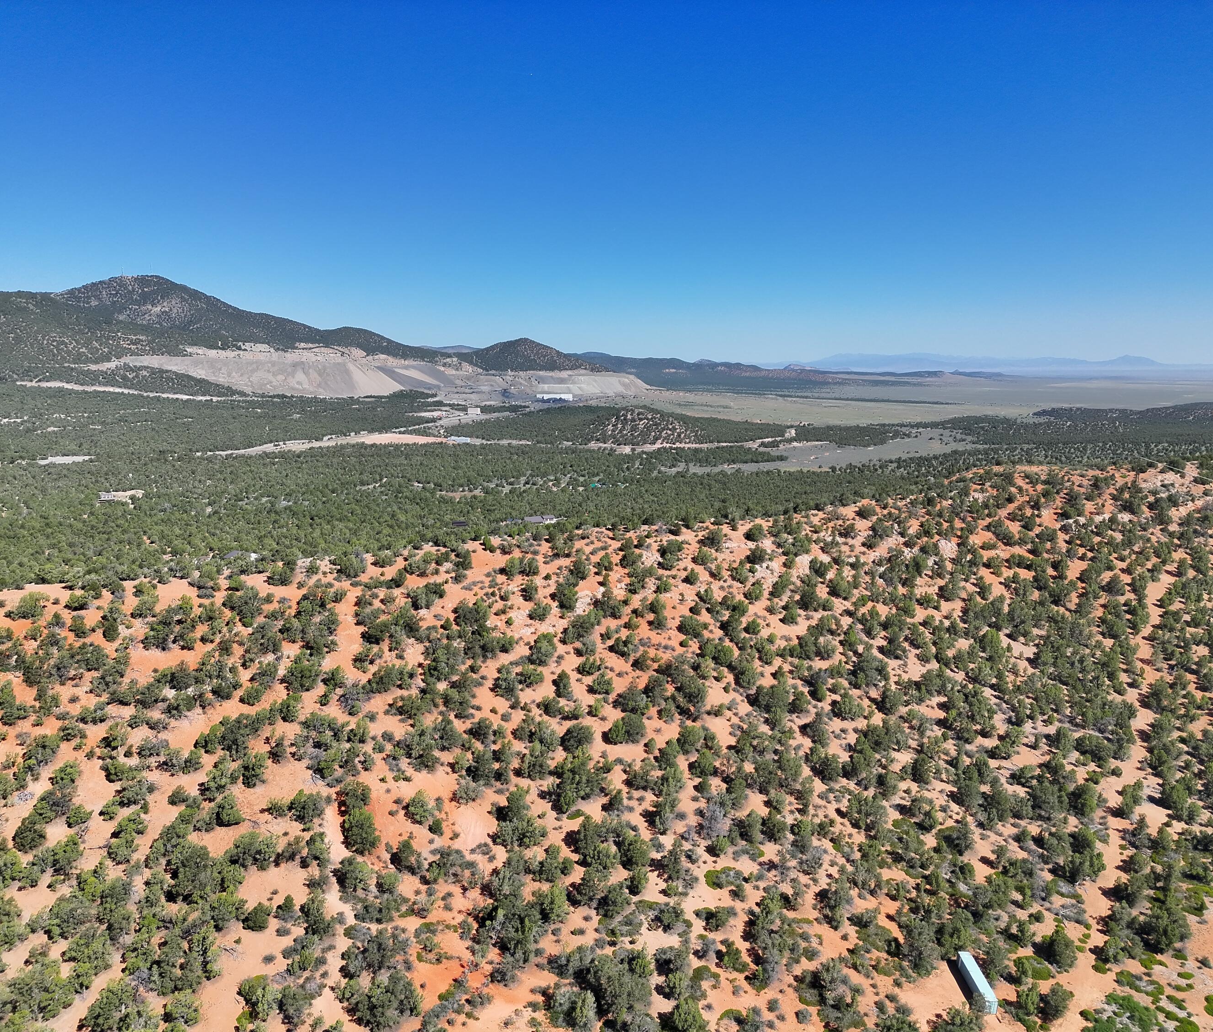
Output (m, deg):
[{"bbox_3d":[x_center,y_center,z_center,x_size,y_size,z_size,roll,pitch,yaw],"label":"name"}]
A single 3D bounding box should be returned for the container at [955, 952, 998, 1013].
[{"bbox_3d":[76.470,96.180,197.130,2.590,2.880,16.000,0,9,1],"label":"container"}]

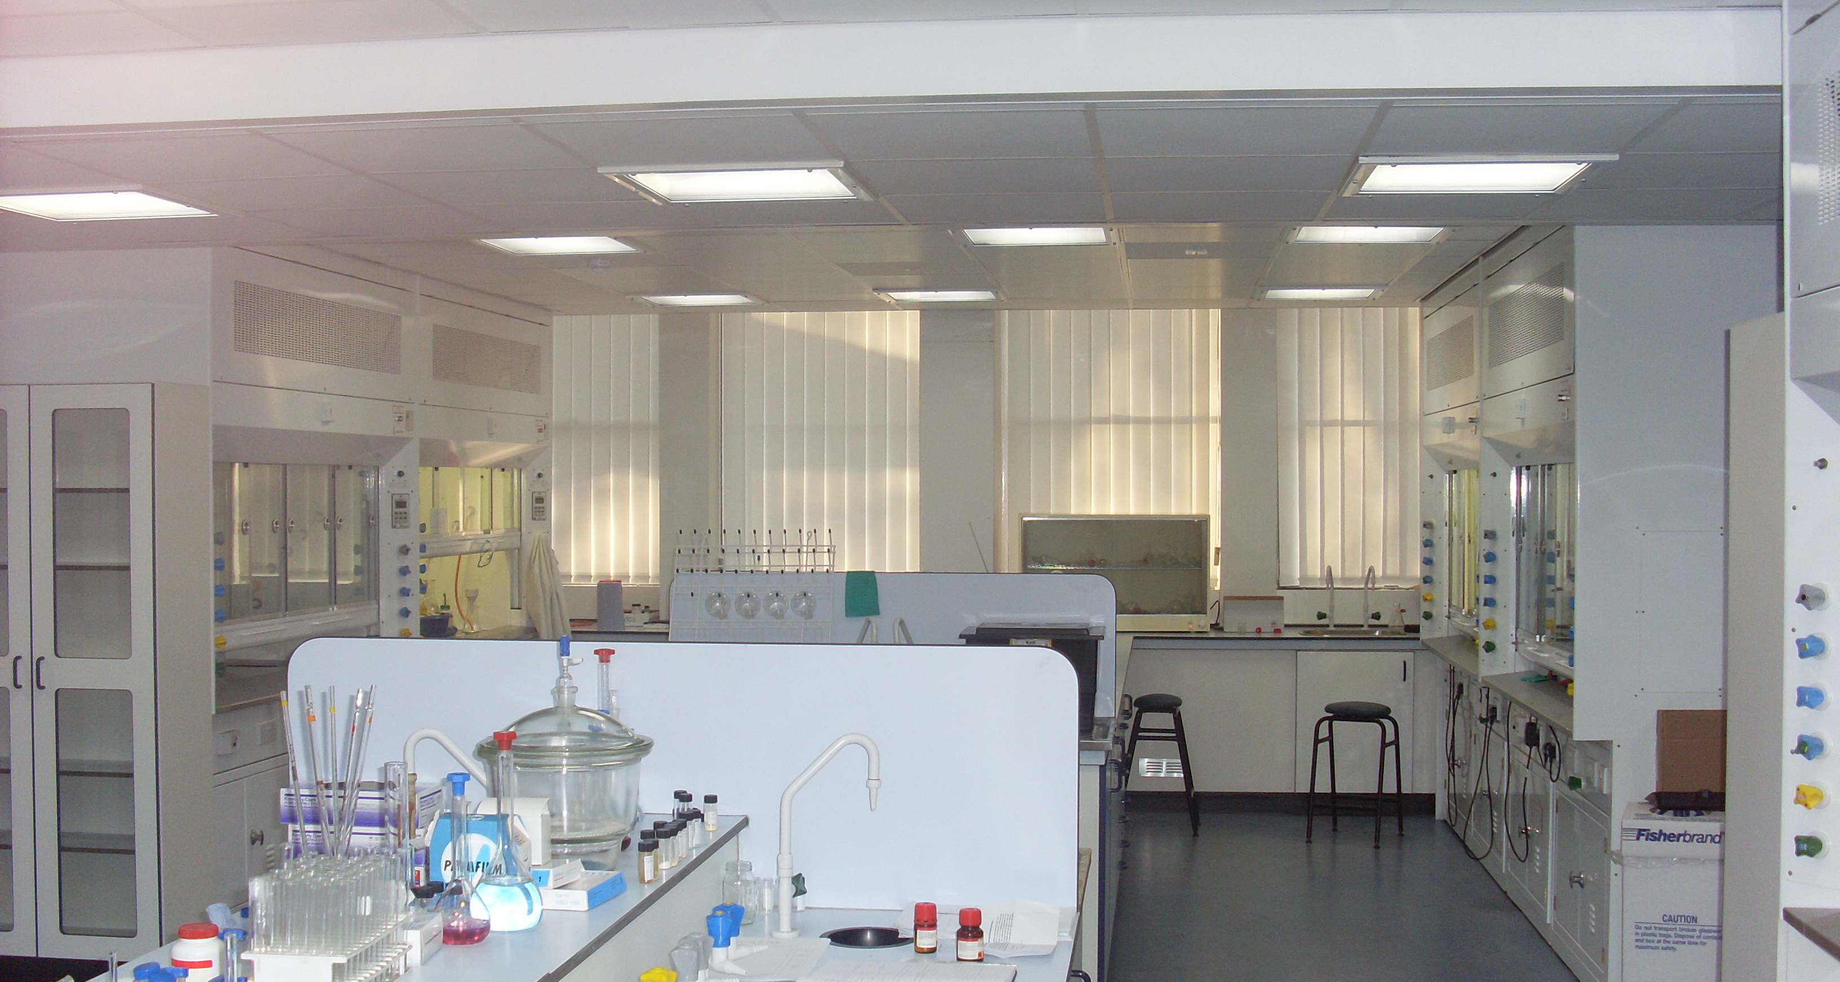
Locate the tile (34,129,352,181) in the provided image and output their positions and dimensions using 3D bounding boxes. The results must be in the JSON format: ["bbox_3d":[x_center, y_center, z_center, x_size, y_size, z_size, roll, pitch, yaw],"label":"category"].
[{"bbox_3d":[-1.718,-0.786,4.794,0.600,0.025,0.600,0,0,7],"label":"tile"}]

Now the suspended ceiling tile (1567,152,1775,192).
[{"bbox_3d":[2.014,-0.813,5.095,0.600,0.020,0.602,0,0,7],"label":"suspended ceiling tile"}]

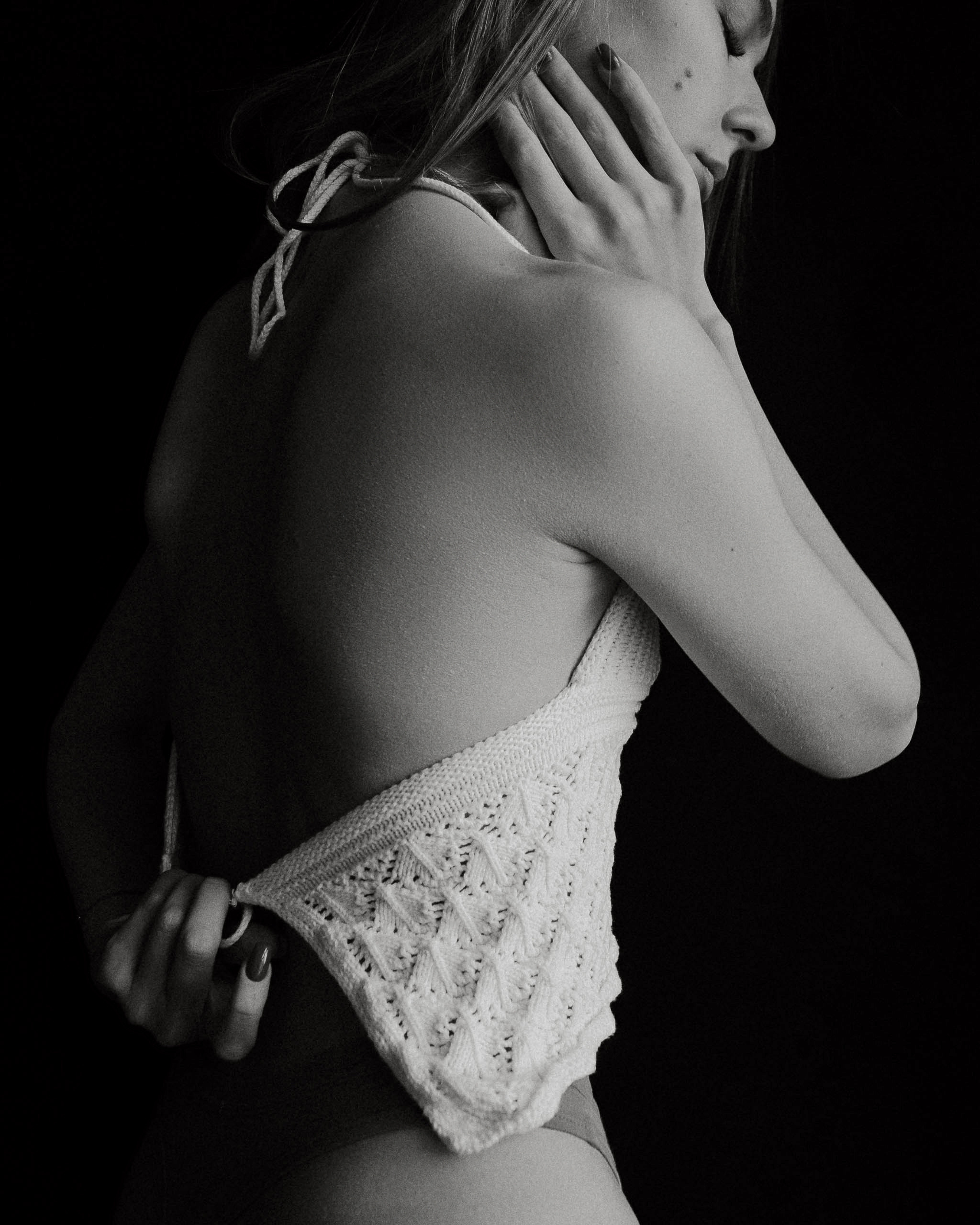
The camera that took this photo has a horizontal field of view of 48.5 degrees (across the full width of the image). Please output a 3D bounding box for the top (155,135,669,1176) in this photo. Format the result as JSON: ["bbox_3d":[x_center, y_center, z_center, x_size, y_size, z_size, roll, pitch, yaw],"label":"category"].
[{"bbox_3d":[-0.055,0.015,0.700,0.270,0.580,0.270,2,0,43],"label":"top"}]

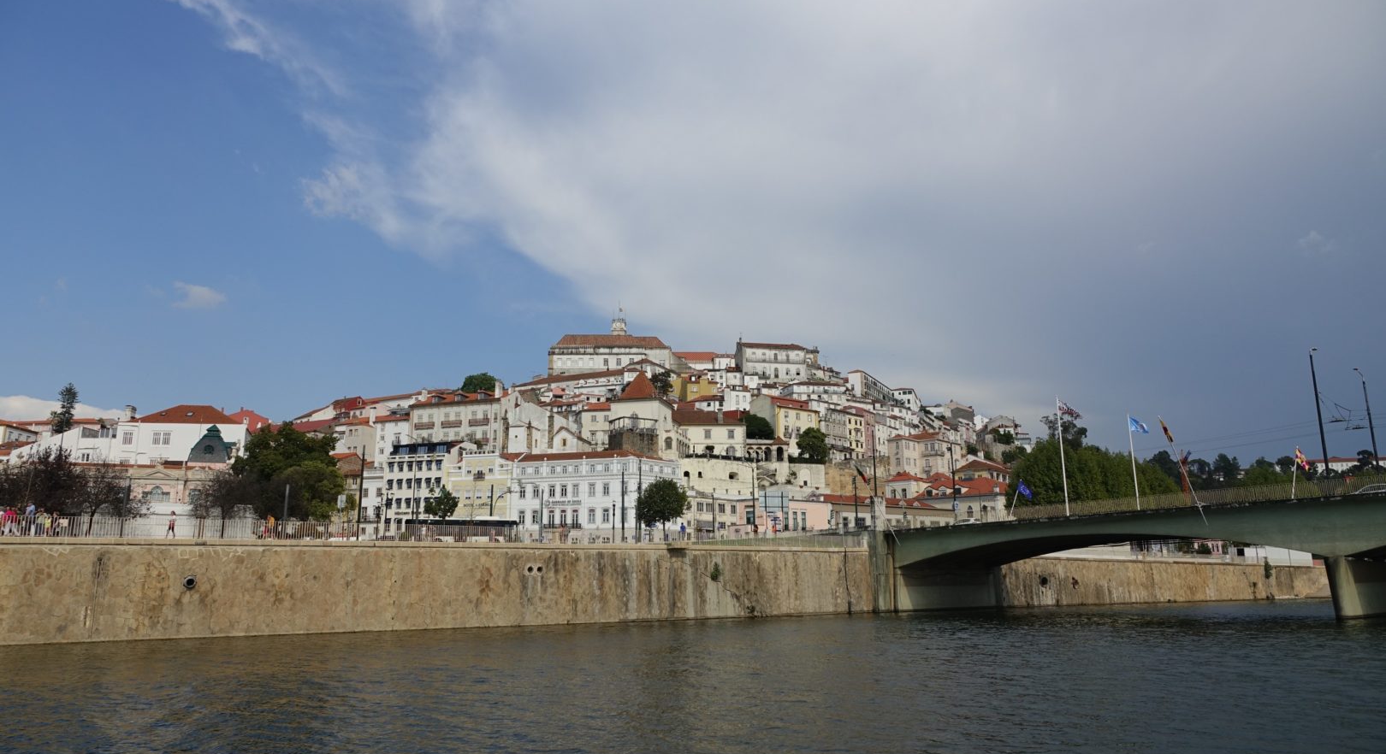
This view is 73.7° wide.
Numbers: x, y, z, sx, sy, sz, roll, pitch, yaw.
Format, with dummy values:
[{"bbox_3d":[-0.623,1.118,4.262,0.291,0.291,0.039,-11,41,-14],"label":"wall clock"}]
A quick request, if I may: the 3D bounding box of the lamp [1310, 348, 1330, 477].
[{"bbox_3d":[43.453,3.076,63.604,0.400,10.650,2.500,-12,-16,43],"label":"lamp"}]

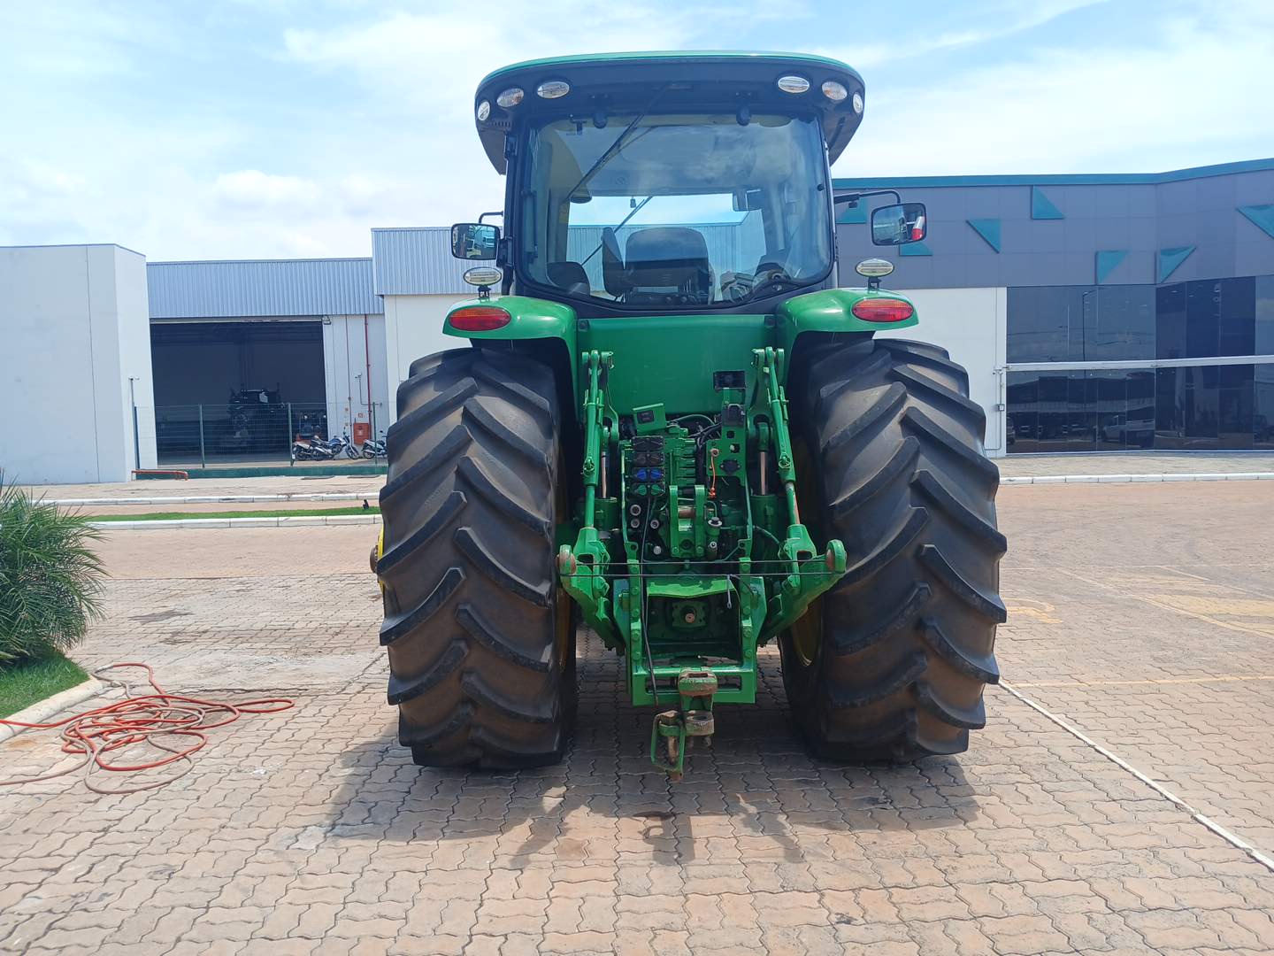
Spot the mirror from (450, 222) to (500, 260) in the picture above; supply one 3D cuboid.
[{"bbox_3d":[-0.930,-1.359,5.500,0.290,0.210,0.080,-2,4,-20],"label":"mirror"}]

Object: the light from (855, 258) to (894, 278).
[{"bbox_3d":[1.097,-0.970,4.420,0.180,0.095,0.110,-1,3,0],"label":"light"}]

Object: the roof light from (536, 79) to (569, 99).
[{"bbox_3d":[-0.397,-1.834,4.520,0.162,0.092,0.080,-1,3,8],"label":"roof light"}]

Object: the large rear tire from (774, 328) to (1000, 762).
[{"bbox_3d":[1.119,0.326,4.791,0.690,1.990,2.030,-1,3,0],"label":"large rear tire"}]

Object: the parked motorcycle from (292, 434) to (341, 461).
[{"bbox_3d":[-13.042,-1.237,39.000,2.000,1.100,0.750,-3,4,-22],"label":"parked motorcycle"}]

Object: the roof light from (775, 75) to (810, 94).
[{"bbox_3d":[0.737,-1.861,4.530,0.162,0.092,0.080,-2,3,-8],"label":"roof light"}]

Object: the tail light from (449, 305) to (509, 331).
[{"bbox_3d":[-0.713,-0.722,4.340,0.280,0.118,0.090,-1,3,6],"label":"tail light"}]

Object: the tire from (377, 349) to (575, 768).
[{"bbox_3d":[-0.689,0.365,4.783,0.690,1.990,2.030,-1,3,0],"label":"tire"}]

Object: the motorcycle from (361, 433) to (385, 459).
[{"bbox_3d":[-10.333,-1.335,39.500,1.900,1.100,0.700,-3,4,-28],"label":"motorcycle"}]

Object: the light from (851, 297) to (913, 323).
[{"bbox_3d":[1.118,-0.762,4.350,0.280,0.118,0.090,-2,3,-6],"label":"light"}]

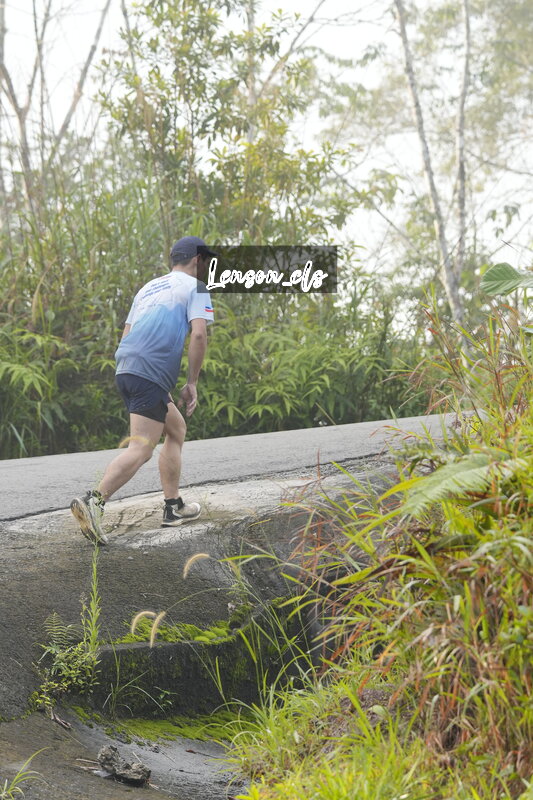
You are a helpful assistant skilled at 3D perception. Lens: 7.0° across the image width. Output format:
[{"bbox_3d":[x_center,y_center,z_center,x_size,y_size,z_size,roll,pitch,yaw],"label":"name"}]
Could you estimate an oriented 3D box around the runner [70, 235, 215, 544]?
[{"bbox_3d":[-0.627,-0.053,22.000,1.000,1.550,0.570,-2,3,-45],"label":"runner"}]

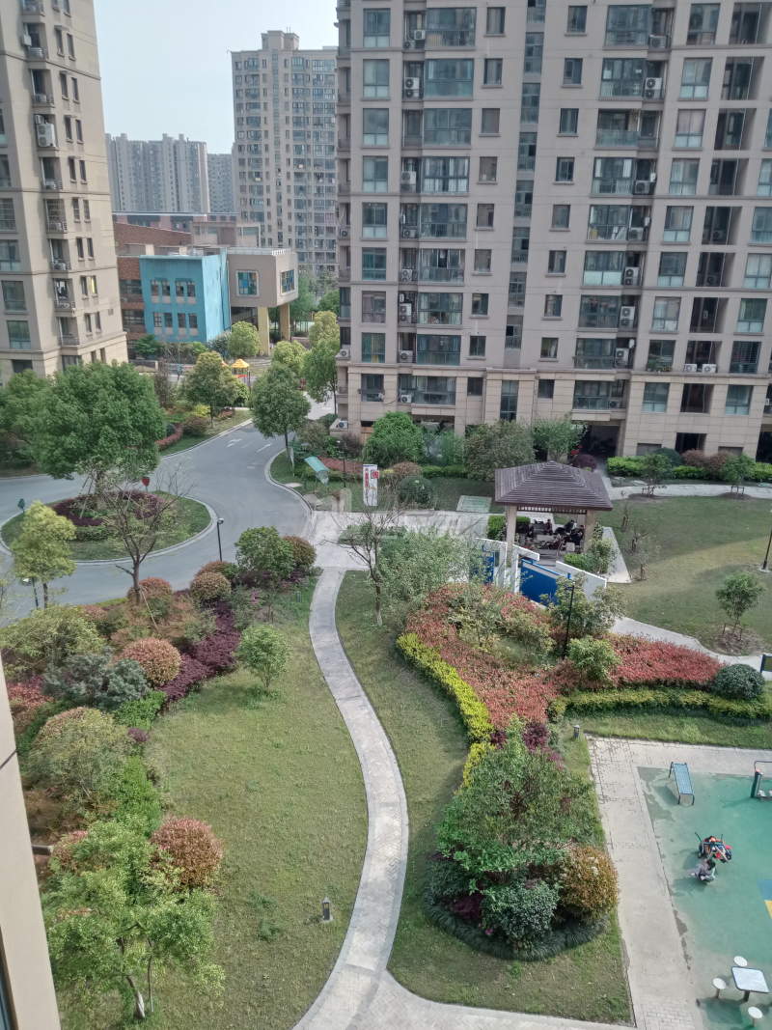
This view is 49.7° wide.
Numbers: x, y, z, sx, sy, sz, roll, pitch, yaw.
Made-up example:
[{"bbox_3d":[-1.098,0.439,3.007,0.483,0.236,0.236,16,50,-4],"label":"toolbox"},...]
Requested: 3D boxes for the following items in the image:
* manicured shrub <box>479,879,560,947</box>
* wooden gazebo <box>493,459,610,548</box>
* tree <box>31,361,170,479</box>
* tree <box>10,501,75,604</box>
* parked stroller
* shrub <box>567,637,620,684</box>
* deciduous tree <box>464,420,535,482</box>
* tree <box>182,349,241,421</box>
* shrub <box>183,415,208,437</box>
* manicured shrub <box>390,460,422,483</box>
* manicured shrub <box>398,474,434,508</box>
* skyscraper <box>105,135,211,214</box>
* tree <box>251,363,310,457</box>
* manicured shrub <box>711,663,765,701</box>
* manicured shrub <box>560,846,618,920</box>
[{"bbox_3d":[3.365,9.927,20.870,1.850,1.100,1.750,1,20,0],"label":"manicured shrub"},{"bbox_3d":[8.527,-0.412,43.702,5.650,5.000,5.650,3,20,7],"label":"wooden gazebo"},{"bbox_3d":[-16.145,-4.269,47.732,7.200,8.700,7.000,1,20,0],"label":"tree"},{"bbox_3d":[-14.503,1.989,35.520,2.650,5.400,2.600,1,20,0],"label":"tree"},{"bbox_3d":[9.200,9.136,23.350,0.950,0.850,0.550,4,20,9],"label":"parked stroller"},{"bbox_3d":[7.868,5.604,31.536,1.910,1.900,1.910,1,20,0],"label":"shrub"},{"bbox_3d":[7.619,-4.374,55.864,4.650,4.000,4.400,1,20,0],"label":"deciduous tree"},{"bbox_3d":[-14.362,-10.432,68.555,4.400,6.400,4.400,1,20,0],"label":"tree"},{"bbox_3d":[-15.013,-6.973,65.479,1.870,1.600,1.800,1,20,0],"label":"shrub"},{"bbox_3d":[1.315,-2.568,54.043,2.070,1.860,2.070,1,20,0],"label":"manicured shrub"},{"bbox_3d":[1.892,-1.509,51.027,2.190,1.920,2.190,1,20,0],"label":"manicured shrub"},{"bbox_3d":[-133.610,-191.009,485.107,59.220,54.960,16.000,3,20,5],"label":"skyscraper"},{"bbox_3d":[-7.319,-7.130,58.242,4.100,7.100,4.000,1,20,0],"label":"tree"},{"bbox_3d":[13.154,6.248,31.182,1.850,1.200,1.800,1,20,0],"label":"manicured shrub"},{"bbox_3d":[5.104,9.330,21.153,1.520,1.850,1.520,1,20,0],"label":"manicured shrub"}]

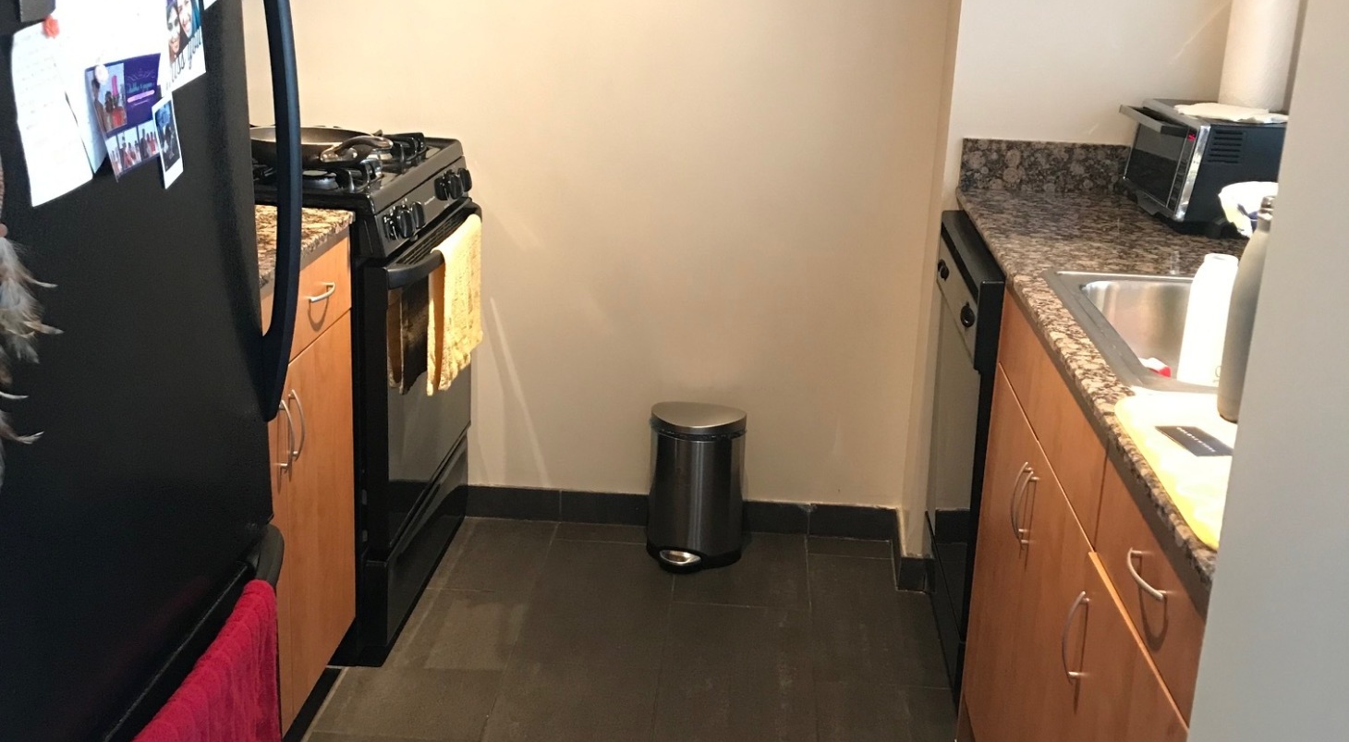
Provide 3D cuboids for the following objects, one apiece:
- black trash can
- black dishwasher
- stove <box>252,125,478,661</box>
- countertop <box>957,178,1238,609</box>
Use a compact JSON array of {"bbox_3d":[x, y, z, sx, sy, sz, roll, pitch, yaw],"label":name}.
[{"bbox_3d":[0.051,0.270,3.412,0.230,0.348,0.195,5,18,9],"label":"black trash can"},{"bbox_3d":[0.835,0.194,2.860,0.625,0.870,0.605,3,17,3],"label":"black dishwasher"},{"bbox_3d":[-0.846,0.004,3.146,0.690,0.960,0.752,3,17,3],"label":"stove"},{"bbox_3d":[0.843,-0.053,2.082,0.644,0.040,1.980,3,17,3],"label":"countertop"}]

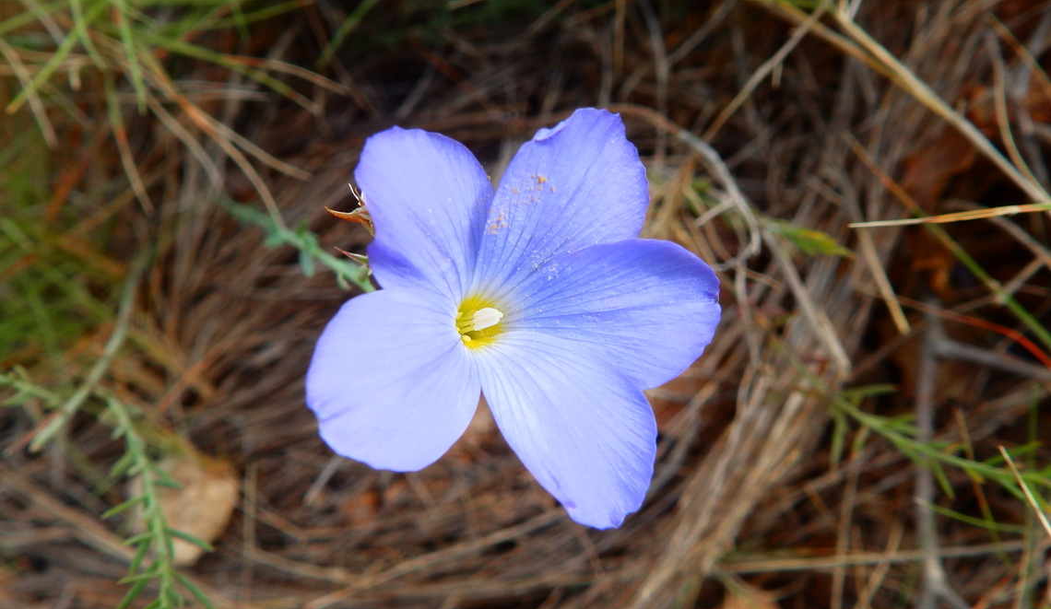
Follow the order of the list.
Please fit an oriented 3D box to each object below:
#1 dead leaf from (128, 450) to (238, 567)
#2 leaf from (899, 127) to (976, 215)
[{"bbox_3d":[-0.083,0.049,0.235,0.027,0.006,0.030,3,65,1],"label":"dead leaf"},{"bbox_3d":[0.110,-0.036,0.260,0.017,0.007,0.028,38,71,16],"label":"leaf"}]

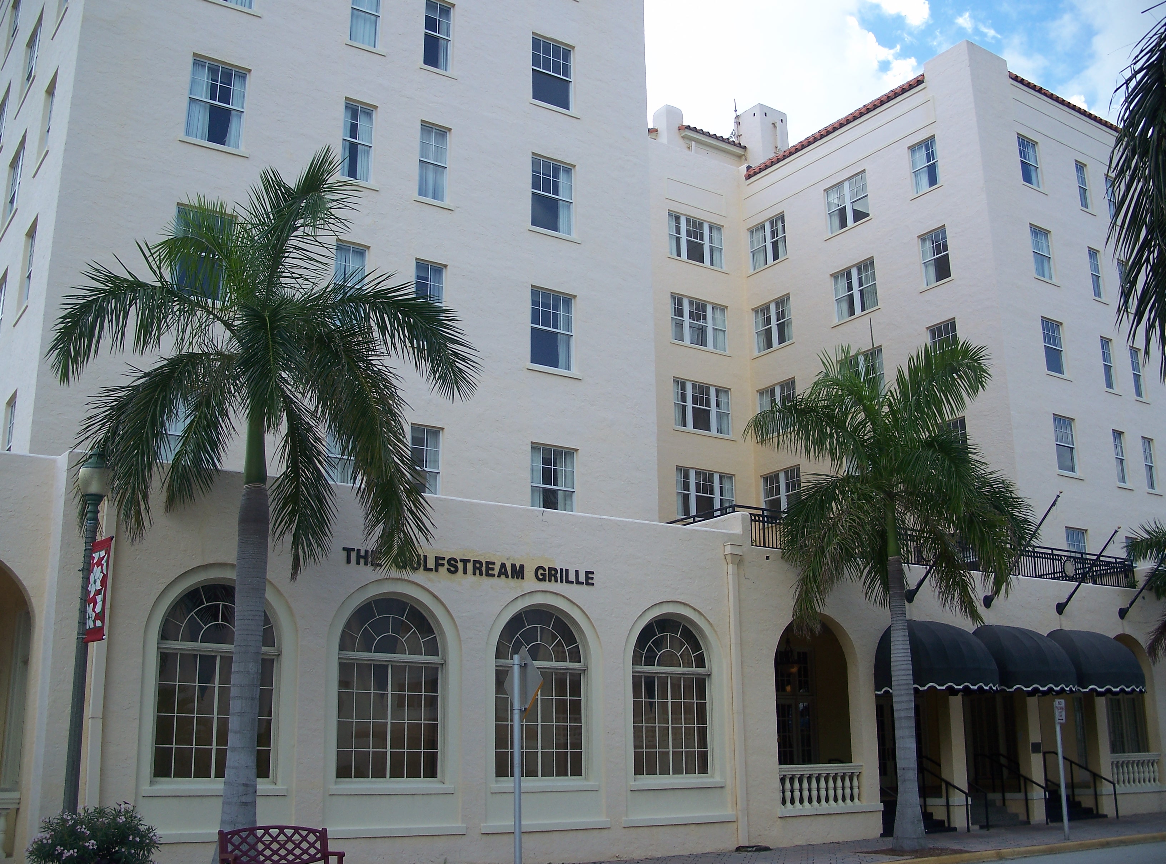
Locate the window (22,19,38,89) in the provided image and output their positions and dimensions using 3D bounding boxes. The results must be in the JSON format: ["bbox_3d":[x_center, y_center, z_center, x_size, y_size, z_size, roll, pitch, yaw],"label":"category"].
[{"bbox_3d":[-12.569,-8.562,28.615,0.120,1.679,2.044,9,-18,-33],"label":"window"}]

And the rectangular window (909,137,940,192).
[{"bbox_3d":[10.957,-8.546,39.977,0.150,1.740,1.107,9,-18,-34],"label":"rectangular window"}]

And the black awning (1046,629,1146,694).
[{"bbox_3d":[12.458,5.558,30.434,2.500,1.700,1.800,10,-18,-33],"label":"black awning"}]

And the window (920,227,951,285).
[{"bbox_3d":[11.773,-5.827,41.549,0.150,1.820,1.190,10,-18,-33],"label":"window"}]

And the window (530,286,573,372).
[{"bbox_3d":[-0.709,-2.321,28.102,1.120,1.780,0.150,10,-19,-34],"label":"window"}]

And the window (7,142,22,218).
[{"bbox_3d":[-12.572,-5.557,27.736,0.120,1.679,2.044,9,-18,-33],"label":"window"}]

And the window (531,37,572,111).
[{"bbox_3d":[-0.761,-8.446,29.393,1.148,1.679,0.120,9,-18,-33],"label":"window"}]

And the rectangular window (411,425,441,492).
[{"bbox_3d":[-3.223,0.801,25.404,0.680,1.790,0.150,10,-19,-34],"label":"rectangular window"}]

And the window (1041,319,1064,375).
[{"bbox_3d":[14.575,-2.668,38.797,1.137,1.679,0.120,9,-18,-33],"label":"window"}]

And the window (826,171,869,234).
[{"bbox_3d":[9.528,-8.150,44.469,0.150,1.790,1.930,10,-19,-34],"label":"window"}]

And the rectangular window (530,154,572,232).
[{"bbox_3d":[-0.720,-5.499,28.994,1.120,1.780,0.150,10,-19,-34],"label":"rectangular window"}]

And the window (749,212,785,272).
[{"bbox_3d":[7.295,-7.387,48.783,0.150,1.820,2.050,10,-18,-33],"label":"window"}]

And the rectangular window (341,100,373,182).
[{"bbox_3d":[-4.812,-6.195,26.684,0.740,1.820,0.150,10,-18,-33],"label":"rectangular window"}]

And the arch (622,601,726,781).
[{"bbox_3d":[1.674,4.766,23.070,2.410,3.275,0.300,9,-18,-33],"label":"arch"}]

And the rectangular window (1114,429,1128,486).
[{"bbox_3d":[17.791,0.868,41.392,0.730,1.820,0.150,10,-18,-33],"label":"rectangular window"}]

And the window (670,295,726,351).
[{"bbox_3d":[4.145,-3.915,44.826,2.581,1.740,0.150,9,-18,-34],"label":"window"}]

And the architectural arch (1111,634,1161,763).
[{"bbox_3d":[15.118,7.339,34.331,2.420,3.500,0.360,10,-19,-34],"label":"architectural arch"}]

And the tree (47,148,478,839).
[{"bbox_3d":[-4.726,0.911,18.152,6.000,10.950,5.700,-1,-15,0],"label":"tree"}]

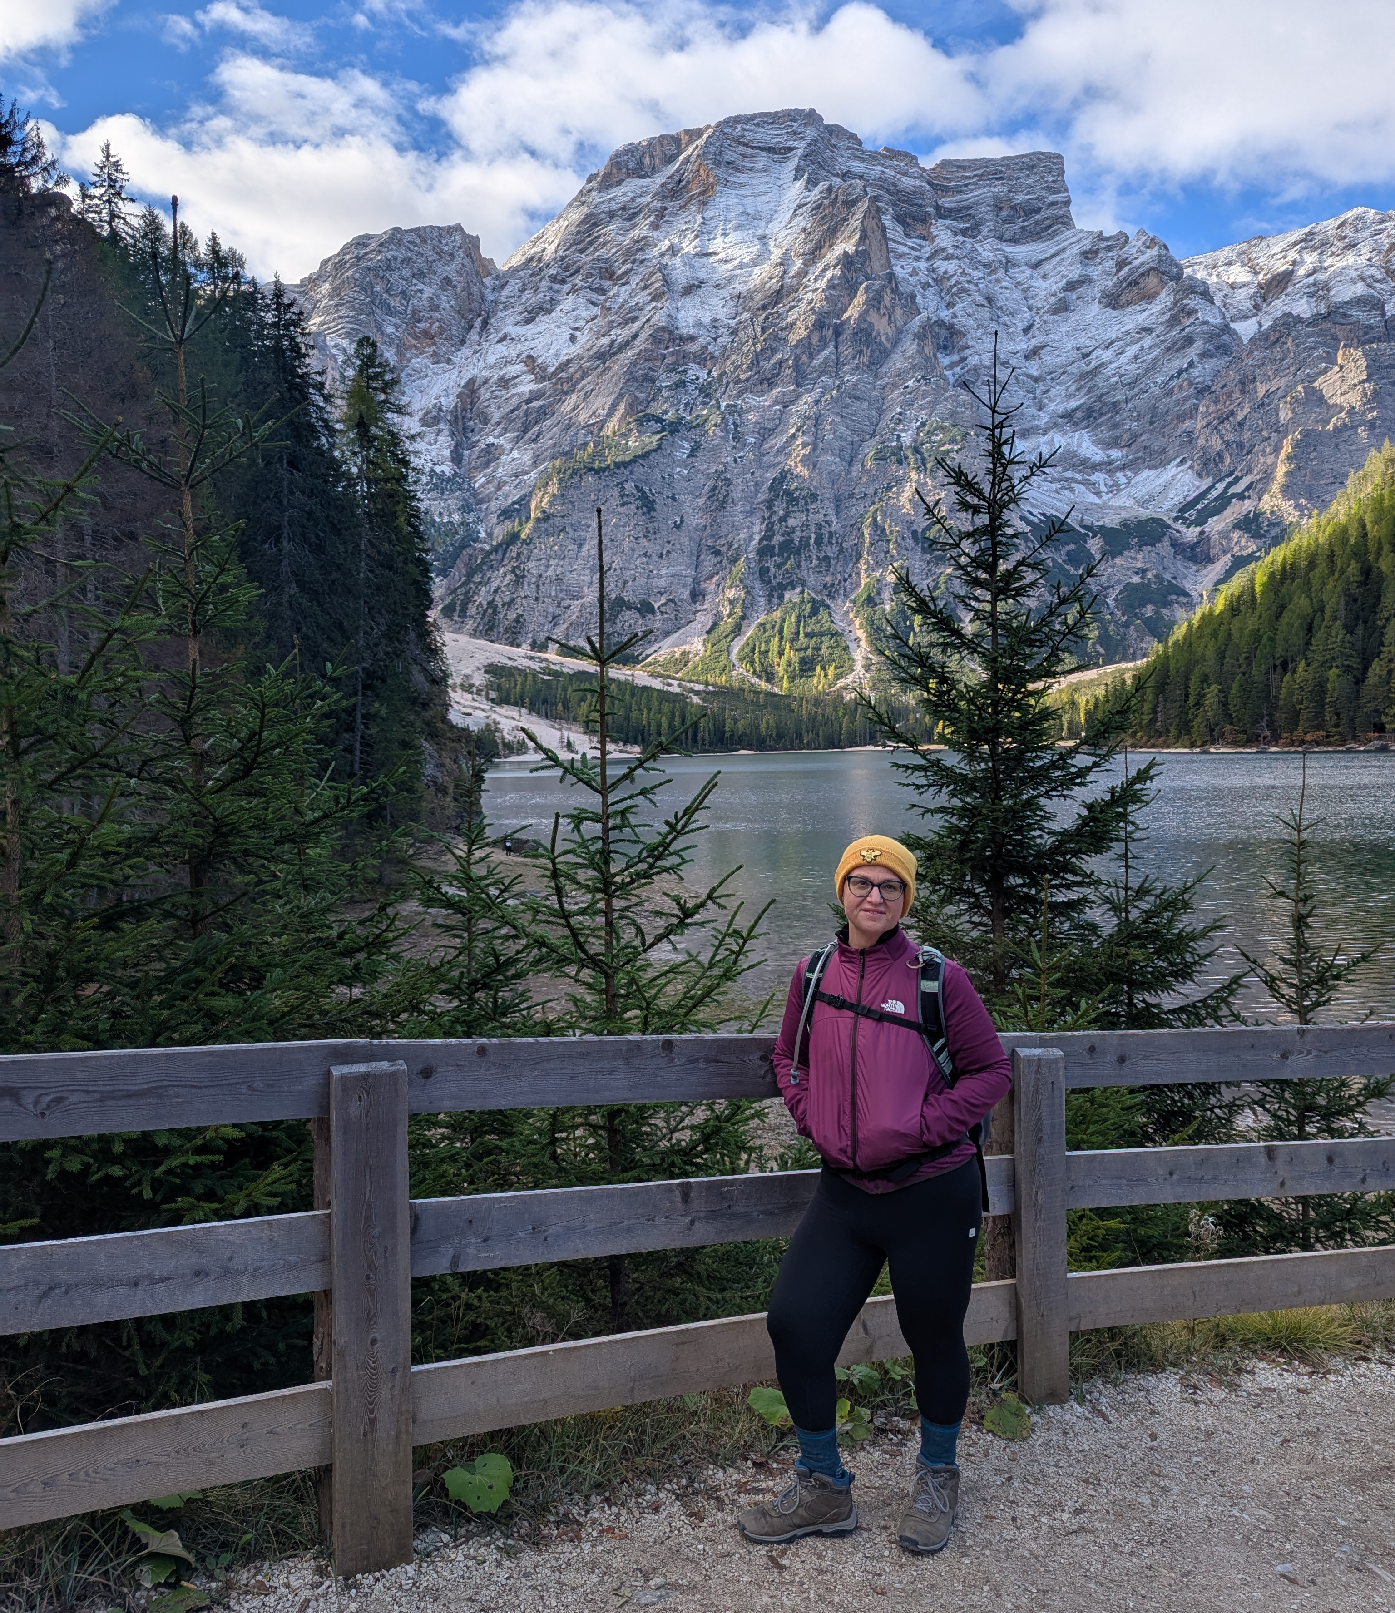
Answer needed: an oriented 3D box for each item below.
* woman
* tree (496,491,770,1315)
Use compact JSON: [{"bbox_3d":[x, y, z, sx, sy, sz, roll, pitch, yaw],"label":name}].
[{"bbox_3d":[0.420,0.865,3.005,0.570,1.590,0.500,1,3,23],"label":"woman"},{"bbox_3d":[-0.246,0.424,4.600,1.100,2.980,1.100,0,3,0],"label":"tree"}]

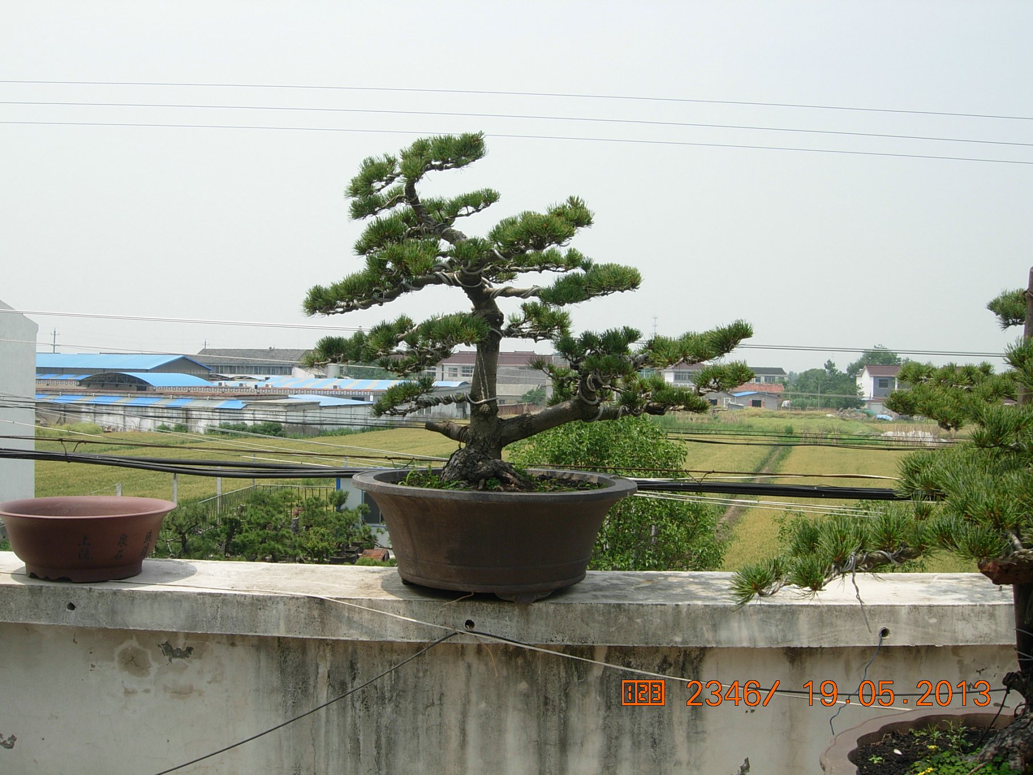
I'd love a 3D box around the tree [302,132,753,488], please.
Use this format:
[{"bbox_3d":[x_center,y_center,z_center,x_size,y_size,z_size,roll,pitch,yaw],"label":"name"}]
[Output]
[{"bbox_3d":[0.026,-0.178,2.470,1.030,0.820,0.660,0,0,0],"label":"tree"}]

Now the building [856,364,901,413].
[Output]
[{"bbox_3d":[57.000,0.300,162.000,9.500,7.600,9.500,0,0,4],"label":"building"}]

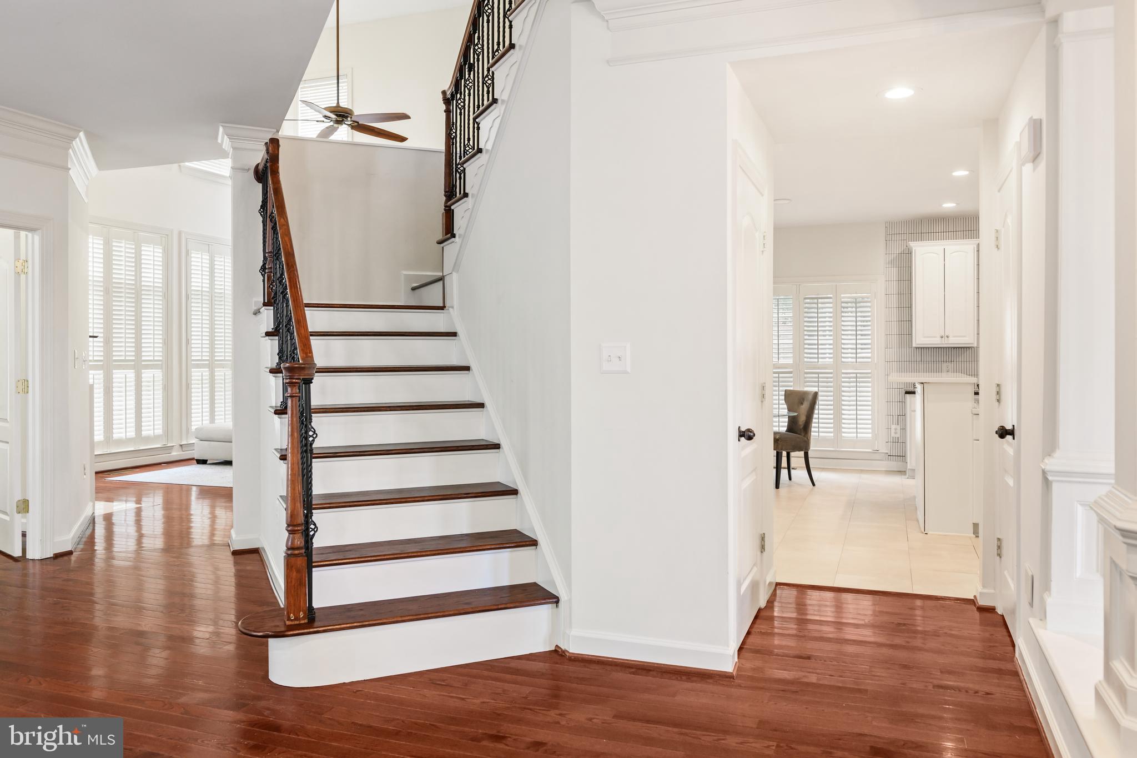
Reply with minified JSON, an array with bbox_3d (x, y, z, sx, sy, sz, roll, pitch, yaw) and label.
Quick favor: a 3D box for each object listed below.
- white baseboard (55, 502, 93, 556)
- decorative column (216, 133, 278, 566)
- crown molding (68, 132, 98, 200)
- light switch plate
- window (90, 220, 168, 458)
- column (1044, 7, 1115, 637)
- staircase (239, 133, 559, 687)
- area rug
[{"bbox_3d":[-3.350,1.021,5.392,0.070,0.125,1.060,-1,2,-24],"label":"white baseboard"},{"bbox_3d":[-2.050,-0.241,5.065,0.340,2.650,0.420,-1,2,-23],"label":"decorative column"},{"bbox_3d":[-3.350,-1.444,5.490,0.120,0.250,1.140,-1,2,-24],"label":"crown molding"},{"bbox_3d":[0.184,-0.081,3.095,0.120,0.120,0.009,0,2,19],"label":"light switch plate"},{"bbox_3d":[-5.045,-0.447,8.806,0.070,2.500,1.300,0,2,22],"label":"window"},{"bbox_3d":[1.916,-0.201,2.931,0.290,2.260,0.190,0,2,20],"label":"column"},{"bbox_3d":[-1.023,-0.146,4.027,1.250,2.500,2.200,-1,2,-23],"label":"staircase"},{"bbox_3d":[-3.066,0.989,8.794,2.600,0.015,2.500,0,2,21],"label":"area rug"}]

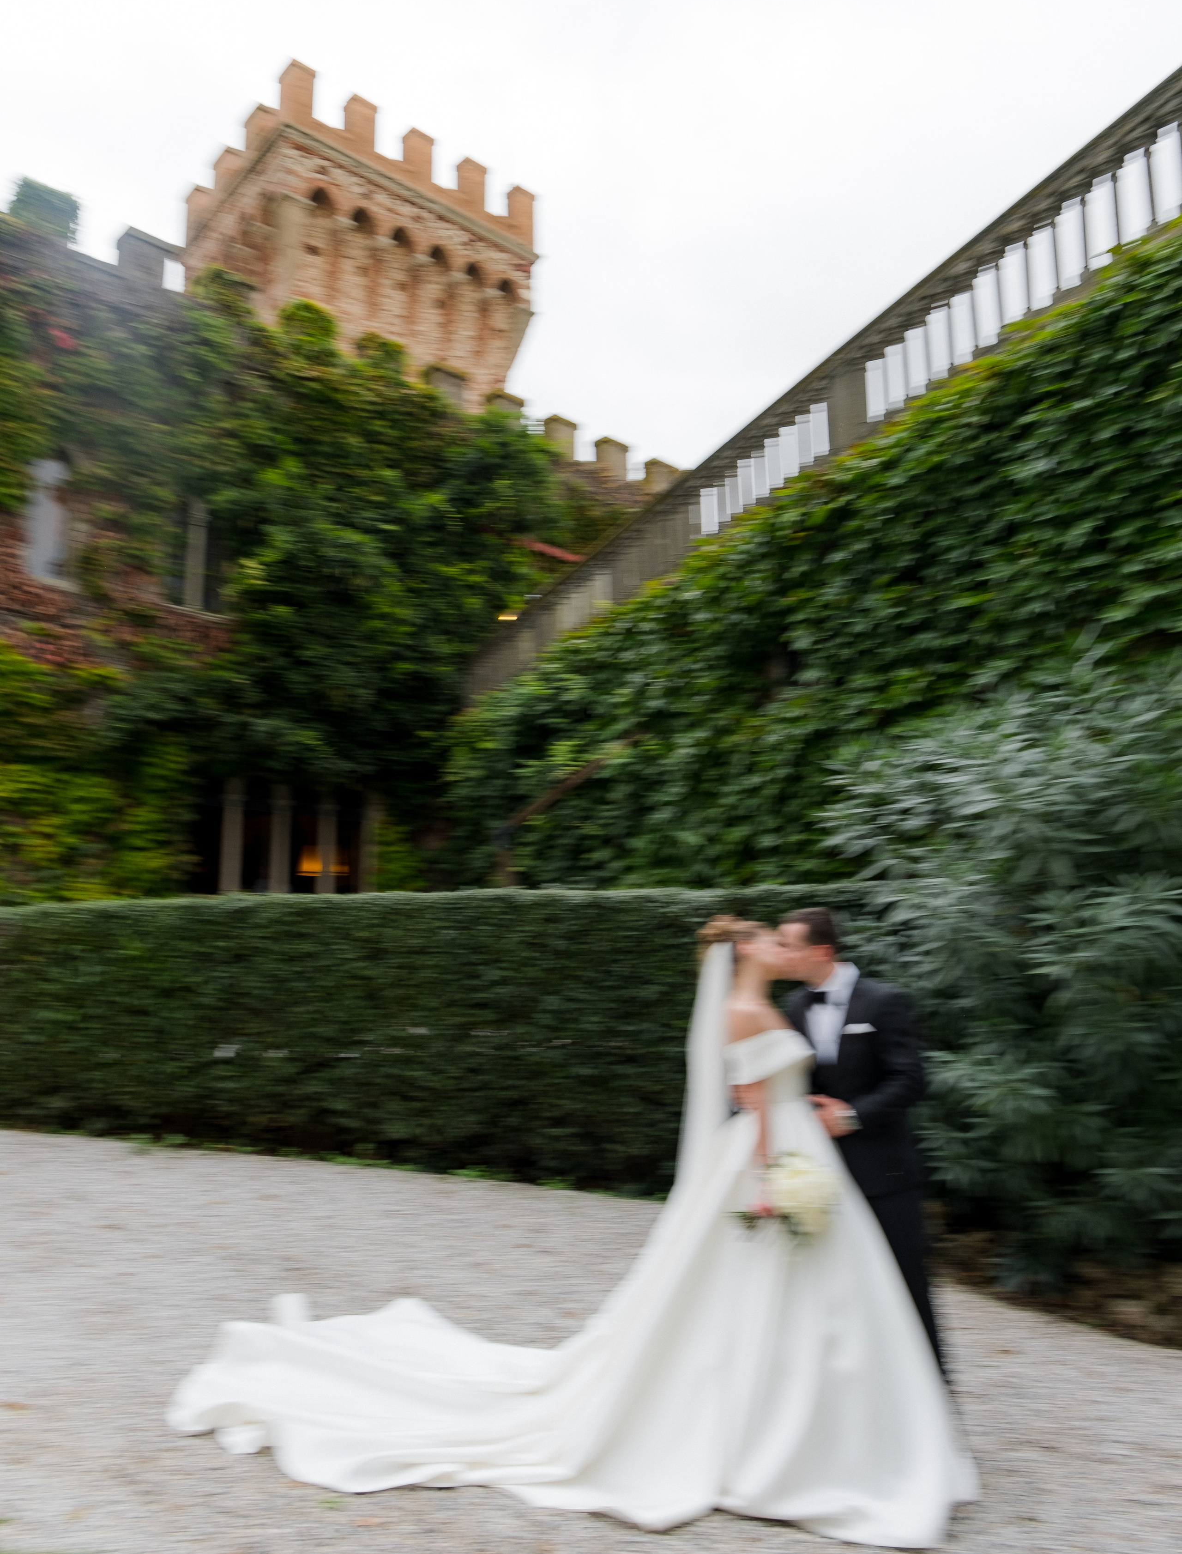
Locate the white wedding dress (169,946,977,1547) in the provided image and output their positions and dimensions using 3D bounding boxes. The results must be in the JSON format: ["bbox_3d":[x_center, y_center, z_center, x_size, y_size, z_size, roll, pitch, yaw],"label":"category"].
[{"bbox_3d":[-0.148,1.414,4.118,2.750,1.600,1.400,-3,-12,20],"label":"white wedding dress"}]

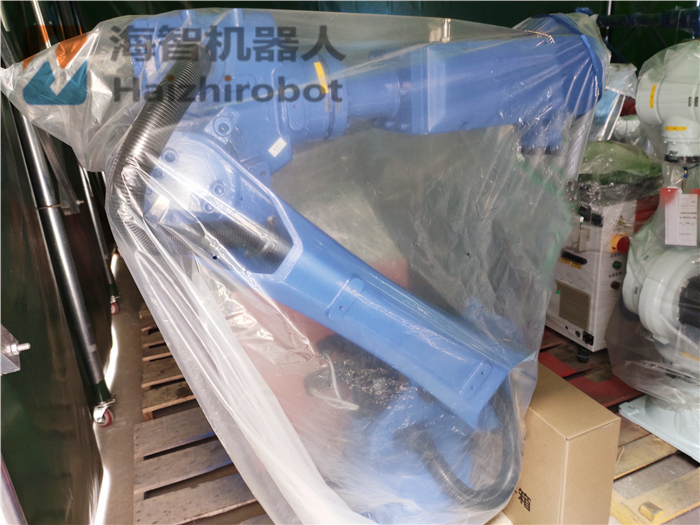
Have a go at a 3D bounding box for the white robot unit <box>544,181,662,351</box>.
[{"bbox_3d":[0.895,0.010,1.876,0.215,0.567,0.284,-12,20,-19],"label":"white robot unit"}]

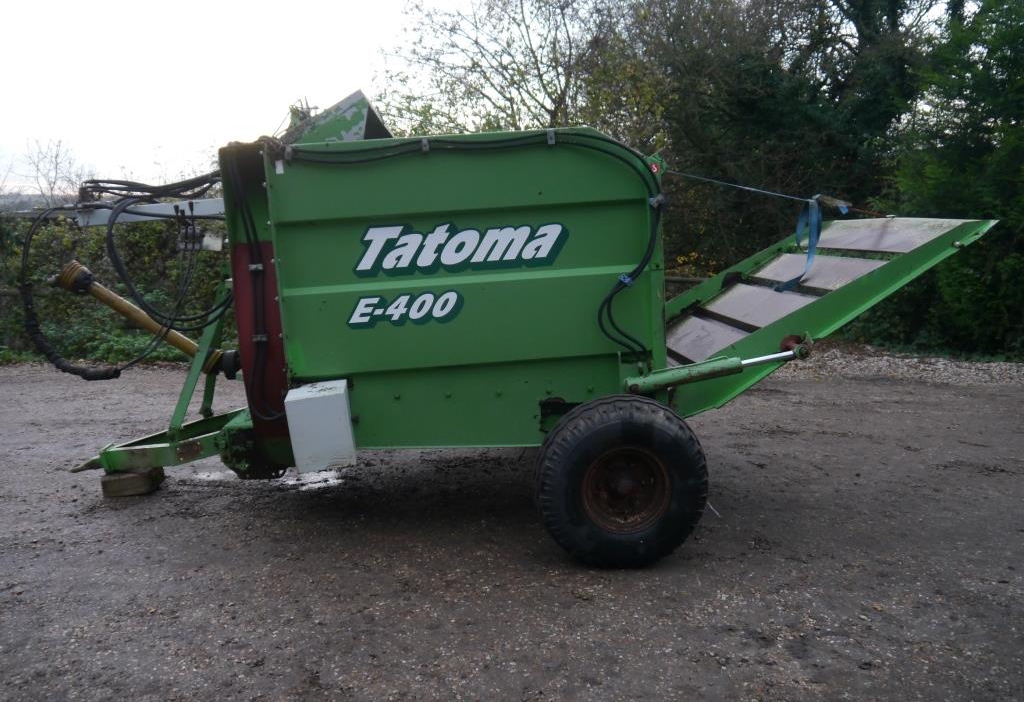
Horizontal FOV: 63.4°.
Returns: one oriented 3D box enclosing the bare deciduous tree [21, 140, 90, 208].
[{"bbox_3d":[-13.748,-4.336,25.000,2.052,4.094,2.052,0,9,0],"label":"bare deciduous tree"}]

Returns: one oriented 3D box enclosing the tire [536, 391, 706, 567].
[{"bbox_3d":[0.528,0.635,3.995,0.819,0.819,0.279,-4,9,-3],"label":"tire"}]

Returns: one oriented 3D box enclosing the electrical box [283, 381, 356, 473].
[{"bbox_3d":[-0.874,0.354,3.882,0.264,0.335,0.284,-7,9,-3],"label":"electrical box"}]

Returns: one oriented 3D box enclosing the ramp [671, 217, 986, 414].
[{"bbox_3d":[1.532,-0.282,4.980,1.955,0.284,1.686,-28,9,1],"label":"ramp"}]

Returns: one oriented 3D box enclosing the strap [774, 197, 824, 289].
[{"bbox_3d":[1.712,-0.642,4.950,0.287,0.574,0.150,-1,9,-4],"label":"strap"}]

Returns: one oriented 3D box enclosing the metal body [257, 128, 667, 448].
[{"bbox_3d":[-0.243,-0.402,4.820,1.872,1.499,1.705,-4,9,-3],"label":"metal body"}]

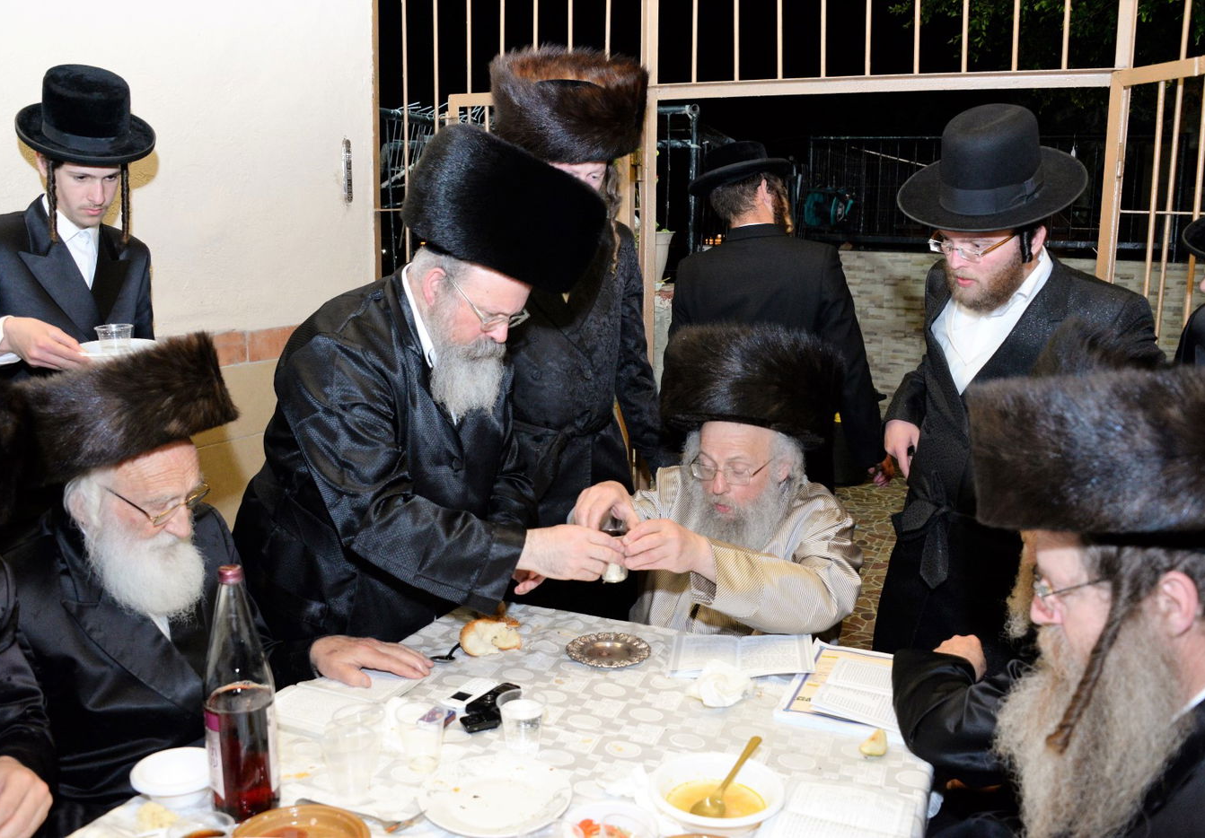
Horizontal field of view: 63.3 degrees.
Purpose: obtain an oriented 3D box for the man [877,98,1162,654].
[{"bbox_3d":[0.798,0.232,2.000,0.380,1.700,0.520,-7,12,-36],"label":"man"}]

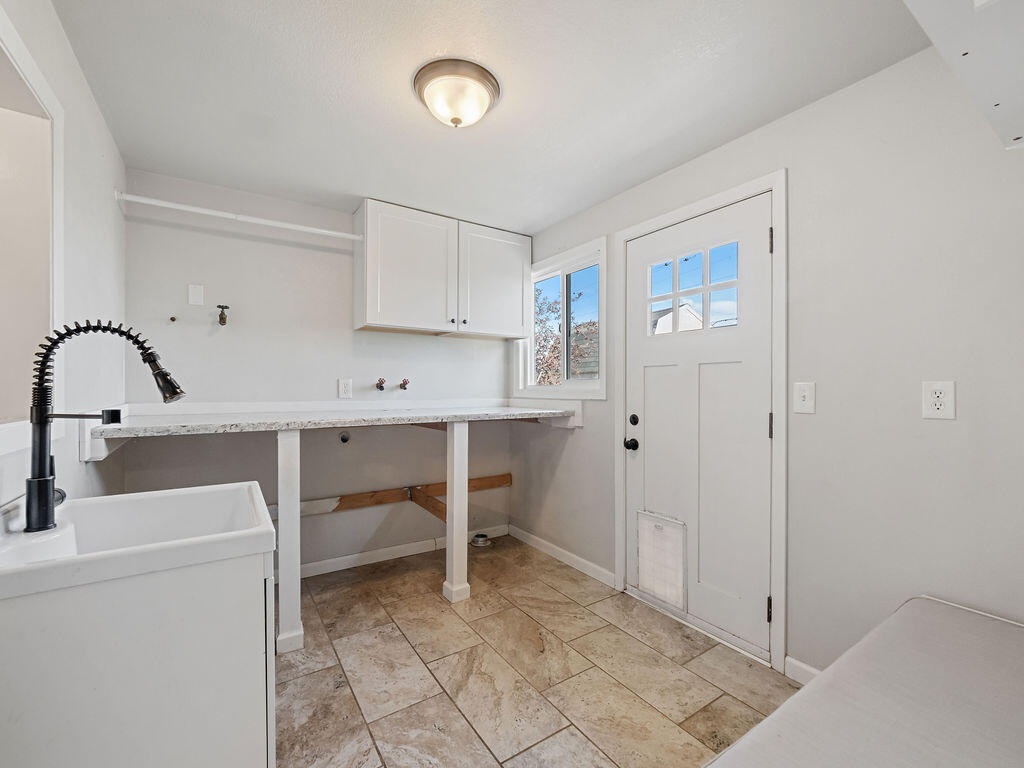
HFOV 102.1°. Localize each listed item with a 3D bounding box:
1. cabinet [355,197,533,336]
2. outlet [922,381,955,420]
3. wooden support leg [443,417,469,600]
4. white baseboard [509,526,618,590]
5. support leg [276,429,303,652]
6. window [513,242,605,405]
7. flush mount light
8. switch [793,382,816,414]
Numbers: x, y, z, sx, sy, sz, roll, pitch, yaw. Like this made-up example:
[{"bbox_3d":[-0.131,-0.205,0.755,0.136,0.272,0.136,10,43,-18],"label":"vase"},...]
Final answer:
[{"bbox_3d":[-0.456,-0.738,2.976,1.210,0.765,0.320,0,0,-31],"label":"cabinet"},{"bbox_3d":[1.428,0.056,1.387,0.009,0.124,0.078,0,0,-35],"label":"outlet"},{"bbox_3d":[-0.319,0.723,2.410,0.107,1.030,0.106,0,0,-31],"label":"wooden support leg"},{"bbox_3d":[0.305,1.202,2.963,0.015,0.083,1.115,0,0,-36],"label":"white baseboard"},{"bbox_3d":[-1.052,0.723,1.968,0.108,1.030,0.103,0,0,-31],"label":"support leg"},{"bbox_3d":[0.322,-0.405,2.989,0.080,1.020,0.980,0,0,-35],"label":"window"},{"bbox_3d":[-0.212,-1.070,1.610,0.335,0.142,0.335,0,0,0],"label":"flush mount light"},{"bbox_3d":[1.202,0.059,1.704,0.012,0.124,0.078,0,0,-35],"label":"switch"}]

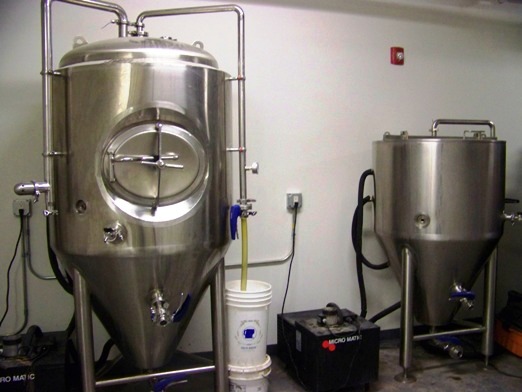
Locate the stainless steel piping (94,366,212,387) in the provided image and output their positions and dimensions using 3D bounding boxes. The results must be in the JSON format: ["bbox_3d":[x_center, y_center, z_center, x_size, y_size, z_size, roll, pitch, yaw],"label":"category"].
[{"bbox_3d":[-0.591,1.022,3.094,0.690,0.036,0.036,-2,5,-19],"label":"stainless steel piping"}]

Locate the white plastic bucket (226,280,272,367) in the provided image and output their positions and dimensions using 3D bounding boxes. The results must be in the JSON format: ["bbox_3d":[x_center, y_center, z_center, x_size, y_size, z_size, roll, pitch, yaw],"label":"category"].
[{"bbox_3d":[-0.082,0.854,3.610,0.305,0.500,0.305,0,5,0],"label":"white plastic bucket"}]

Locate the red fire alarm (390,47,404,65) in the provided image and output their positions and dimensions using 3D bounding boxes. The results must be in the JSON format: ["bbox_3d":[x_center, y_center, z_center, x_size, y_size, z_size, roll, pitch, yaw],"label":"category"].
[{"bbox_3d":[1.170,-1.199,4.635,0.113,0.145,0.048,-2,5,-19],"label":"red fire alarm"}]

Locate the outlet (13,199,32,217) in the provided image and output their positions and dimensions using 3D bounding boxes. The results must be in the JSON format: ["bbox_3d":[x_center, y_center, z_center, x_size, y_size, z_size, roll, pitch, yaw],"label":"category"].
[{"bbox_3d":[-1.646,0.086,3.745,0.110,0.114,0.050,-2,5,-19],"label":"outlet"}]

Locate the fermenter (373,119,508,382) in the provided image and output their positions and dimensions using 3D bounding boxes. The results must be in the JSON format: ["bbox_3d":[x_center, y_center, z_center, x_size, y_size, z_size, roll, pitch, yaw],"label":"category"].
[{"bbox_3d":[1.386,0.377,4.295,1.000,1.950,1.020,-2,5,-19],"label":"fermenter"}]

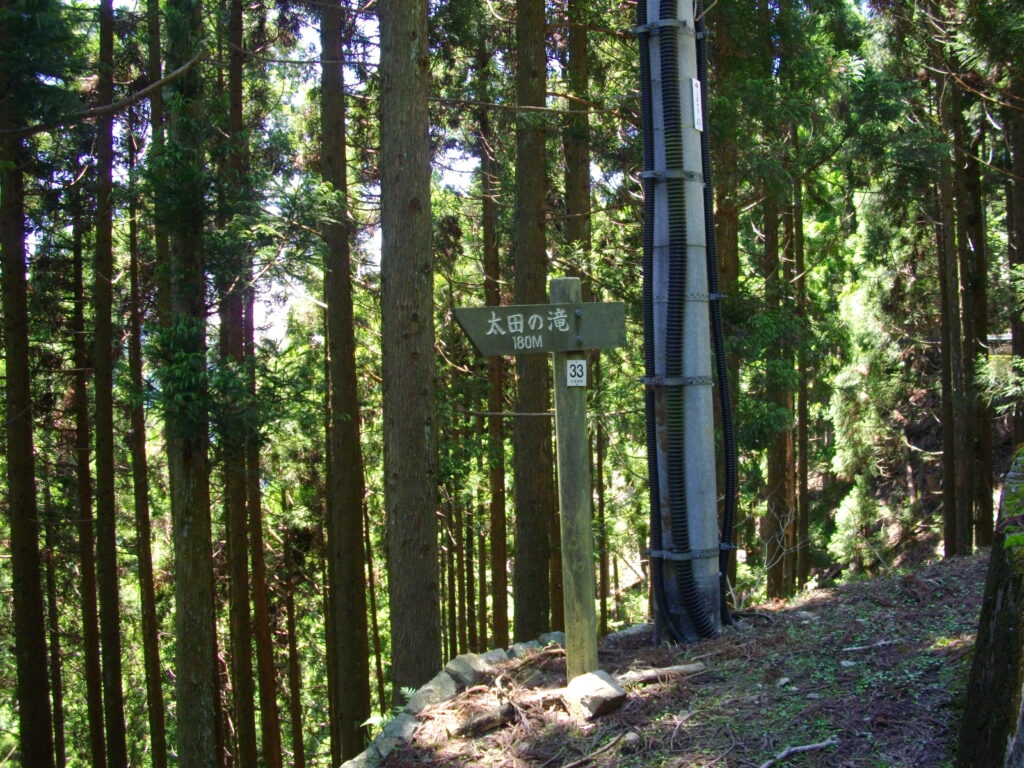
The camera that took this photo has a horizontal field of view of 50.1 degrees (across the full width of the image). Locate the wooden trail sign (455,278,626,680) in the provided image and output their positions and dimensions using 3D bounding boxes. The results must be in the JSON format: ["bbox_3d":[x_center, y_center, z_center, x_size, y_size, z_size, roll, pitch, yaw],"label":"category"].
[{"bbox_3d":[0.130,0.450,4.842,0.897,1.834,0.155,-3,2,-33],"label":"wooden trail sign"}]

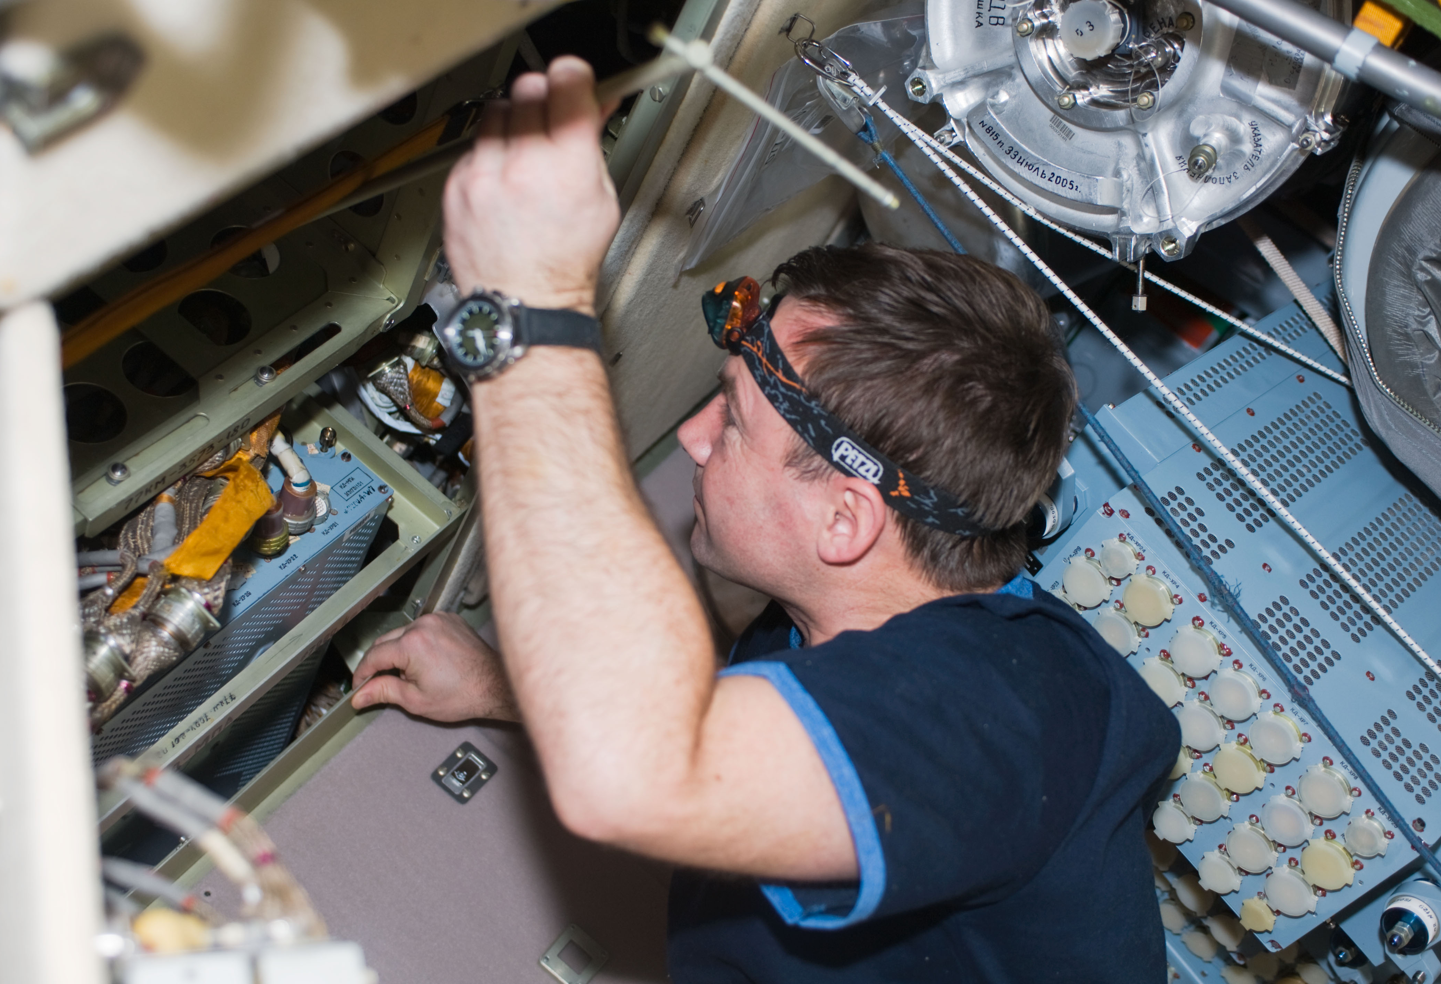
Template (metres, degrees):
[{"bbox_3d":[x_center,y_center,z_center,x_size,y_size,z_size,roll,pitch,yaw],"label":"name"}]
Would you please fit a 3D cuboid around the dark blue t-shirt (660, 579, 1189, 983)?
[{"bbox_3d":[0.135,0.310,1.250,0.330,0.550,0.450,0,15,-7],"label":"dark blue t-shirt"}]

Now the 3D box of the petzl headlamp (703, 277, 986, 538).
[{"bbox_3d":[0.090,-0.042,1.060,0.240,0.055,0.165,37,16,-4],"label":"petzl headlamp"}]

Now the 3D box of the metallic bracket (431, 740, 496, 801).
[{"bbox_3d":[-0.227,0.249,1.530,0.038,0.043,0.009,45,0,20],"label":"metallic bracket"}]

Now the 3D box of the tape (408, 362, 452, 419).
[{"bbox_3d":[-0.287,-0.100,1.700,0.038,0.055,0.045,32,6,-12],"label":"tape"}]

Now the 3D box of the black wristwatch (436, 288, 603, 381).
[{"bbox_3d":[-0.100,-0.077,0.890,0.070,0.046,0.068,7,1,41],"label":"black wristwatch"}]

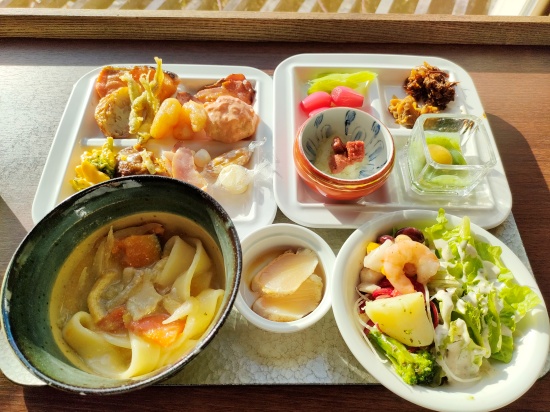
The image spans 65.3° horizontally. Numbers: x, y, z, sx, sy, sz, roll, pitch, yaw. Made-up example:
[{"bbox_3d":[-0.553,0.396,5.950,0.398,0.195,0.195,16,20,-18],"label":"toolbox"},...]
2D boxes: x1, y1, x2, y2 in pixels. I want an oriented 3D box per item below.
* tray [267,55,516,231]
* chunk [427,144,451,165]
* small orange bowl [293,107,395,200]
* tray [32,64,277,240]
[{"bbox_3d":[0.113,-0.073,0.461,0.228,0.022,0.228,1,60,0],"label":"tray"},{"bbox_3d":[0.161,-0.049,0.422,0.029,0.021,0.025,1,60,0],"label":"chunk"},{"bbox_3d":[0.066,-0.046,0.417,0.092,0.051,0.092,0,60,-1],"label":"small orange bowl"},{"bbox_3d":[-0.113,-0.059,0.450,0.228,0.022,0.228,0,60,-1],"label":"tray"}]

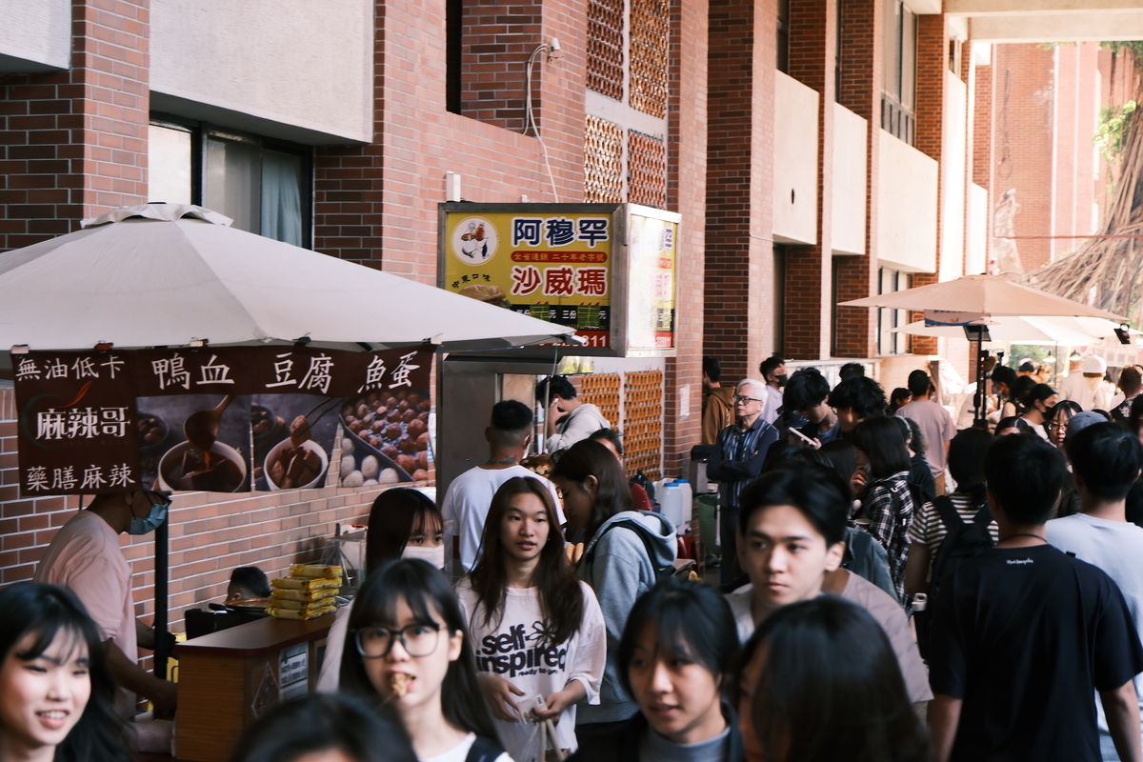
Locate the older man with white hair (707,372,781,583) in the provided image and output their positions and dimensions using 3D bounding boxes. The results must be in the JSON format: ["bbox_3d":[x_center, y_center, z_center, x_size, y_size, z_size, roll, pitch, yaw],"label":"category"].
[{"bbox_3d":[1.039,0.835,13.517,0.460,1.700,0.290,1,1,27],"label":"older man with white hair"}]

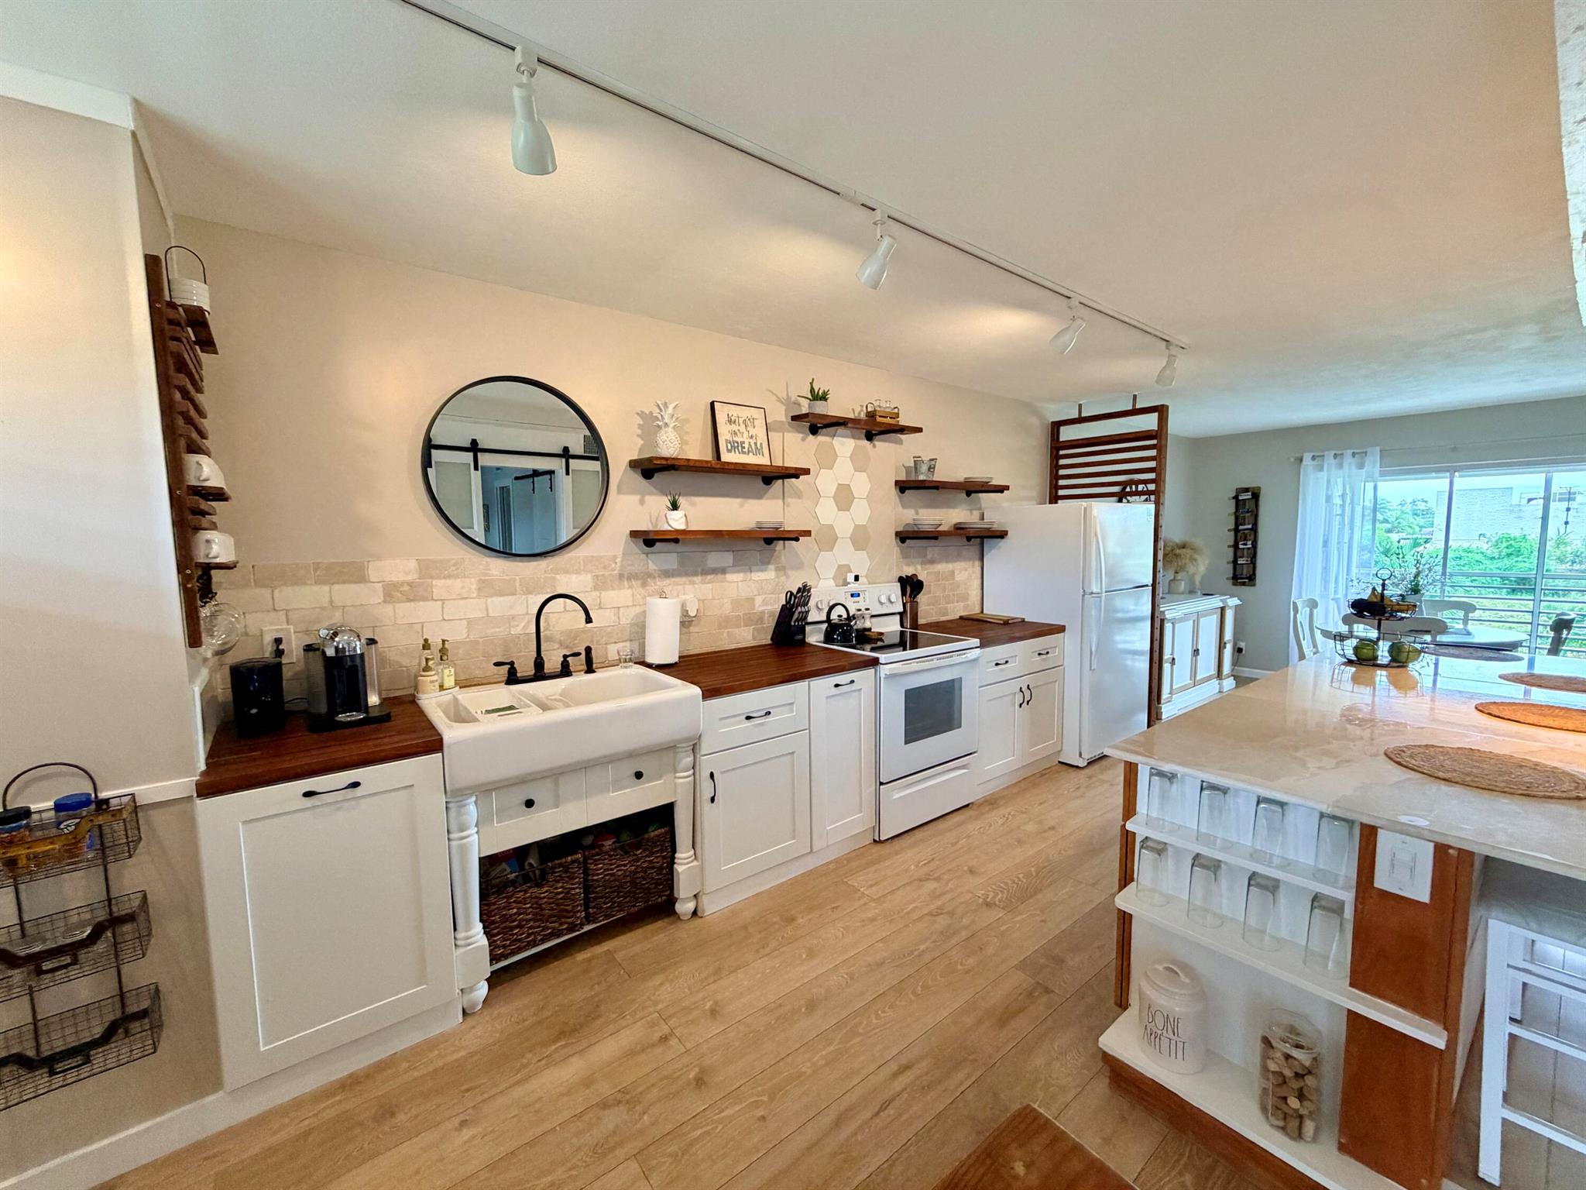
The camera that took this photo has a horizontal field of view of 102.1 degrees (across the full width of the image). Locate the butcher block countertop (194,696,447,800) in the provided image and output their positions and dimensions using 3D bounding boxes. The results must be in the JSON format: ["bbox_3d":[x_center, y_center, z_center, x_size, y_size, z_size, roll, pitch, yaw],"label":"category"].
[{"bbox_3d":[-1.419,0.428,1.945,0.525,0.036,0.671,-5,7,-39],"label":"butcher block countertop"}]

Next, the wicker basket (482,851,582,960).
[{"bbox_3d":[-0.980,1.038,2.304,0.330,0.275,0.350,-5,6,-38],"label":"wicker basket"}]

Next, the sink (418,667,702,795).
[{"bbox_3d":[-0.879,0.462,2.429,0.886,0.195,0.635,-5,7,-38],"label":"sink"}]

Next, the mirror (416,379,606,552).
[{"bbox_3d":[-1.101,-0.514,2.613,0.722,0.720,0.032,-5,6,-38],"label":"mirror"}]

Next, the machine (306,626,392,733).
[{"bbox_3d":[-1.458,0.249,2.089,0.222,0.294,0.309,-5,7,-39],"label":"machine"}]

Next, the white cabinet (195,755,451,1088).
[{"bbox_3d":[-1.449,0.875,2.036,0.542,0.821,0.645,-5,7,-38],"label":"white cabinet"}]

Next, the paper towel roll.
[{"bbox_3d":[-0.594,0.160,2.903,0.148,0.291,0.148,-1,5,0],"label":"paper towel roll"}]

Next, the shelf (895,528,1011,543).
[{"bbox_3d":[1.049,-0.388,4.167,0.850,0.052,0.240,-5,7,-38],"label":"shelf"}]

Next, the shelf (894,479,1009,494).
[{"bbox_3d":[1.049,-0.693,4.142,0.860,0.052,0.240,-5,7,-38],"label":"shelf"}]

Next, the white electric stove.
[{"bbox_3d":[0.544,0.573,3.543,0.760,1.205,0.690,-5,6,-38],"label":"white electric stove"}]

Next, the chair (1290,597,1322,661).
[{"bbox_3d":[4.173,0.524,4.863,0.470,0.935,0.530,-4,6,-34],"label":"chair"}]

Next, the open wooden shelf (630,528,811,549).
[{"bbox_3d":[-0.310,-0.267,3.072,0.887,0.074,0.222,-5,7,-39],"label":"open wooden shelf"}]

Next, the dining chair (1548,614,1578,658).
[{"bbox_3d":[4.475,0.580,4.043,0.460,0.925,0.520,-4,6,-34],"label":"dining chair"}]

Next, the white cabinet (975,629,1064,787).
[{"bbox_3d":[1.195,0.672,4.098,0.903,0.853,0.635,-5,6,-38],"label":"white cabinet"}]

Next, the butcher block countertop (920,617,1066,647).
[{"bbox_3d":[1.188,0.217,4.060,0.905,0.045,0.660,-5,7,-38],"label":"butcher block countertop"}]

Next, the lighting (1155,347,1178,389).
[{"bbox_3d":[1.894,-1.161,3.256,0.110,0.200,0.085,3,6,34],"label":"lighting"}]

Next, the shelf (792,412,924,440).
[{"bbox_3d":[0.384,-0.939,3.654,0.890,0.083,0.190,-5,6,-38],"label":"shelf"}]

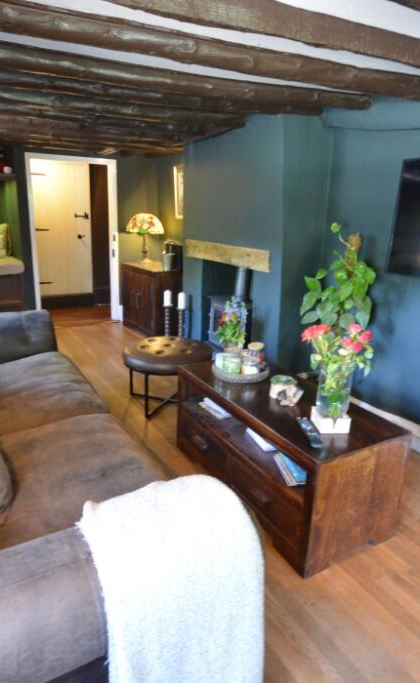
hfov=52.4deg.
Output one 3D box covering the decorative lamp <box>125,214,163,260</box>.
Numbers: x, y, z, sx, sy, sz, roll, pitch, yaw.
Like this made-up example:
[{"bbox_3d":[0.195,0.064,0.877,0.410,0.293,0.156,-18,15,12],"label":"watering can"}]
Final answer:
[{"bbox_3d":[-0.770,-1.231,5.076,0.460,0.560,0.460,-7,18,-29],"label":"decorative lamp"}]

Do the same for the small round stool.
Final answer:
[{"bbox_3d":[-0.327,0.263,3.374,0.700,0.450,0.700,2,17,-1],"label":"small round stool"}]

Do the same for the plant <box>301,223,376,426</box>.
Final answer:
[{"bbox_3d":[0.583,-0.077,1.952,0.320,0.890,0.330,-8,19,-29],"label":"plant"}]

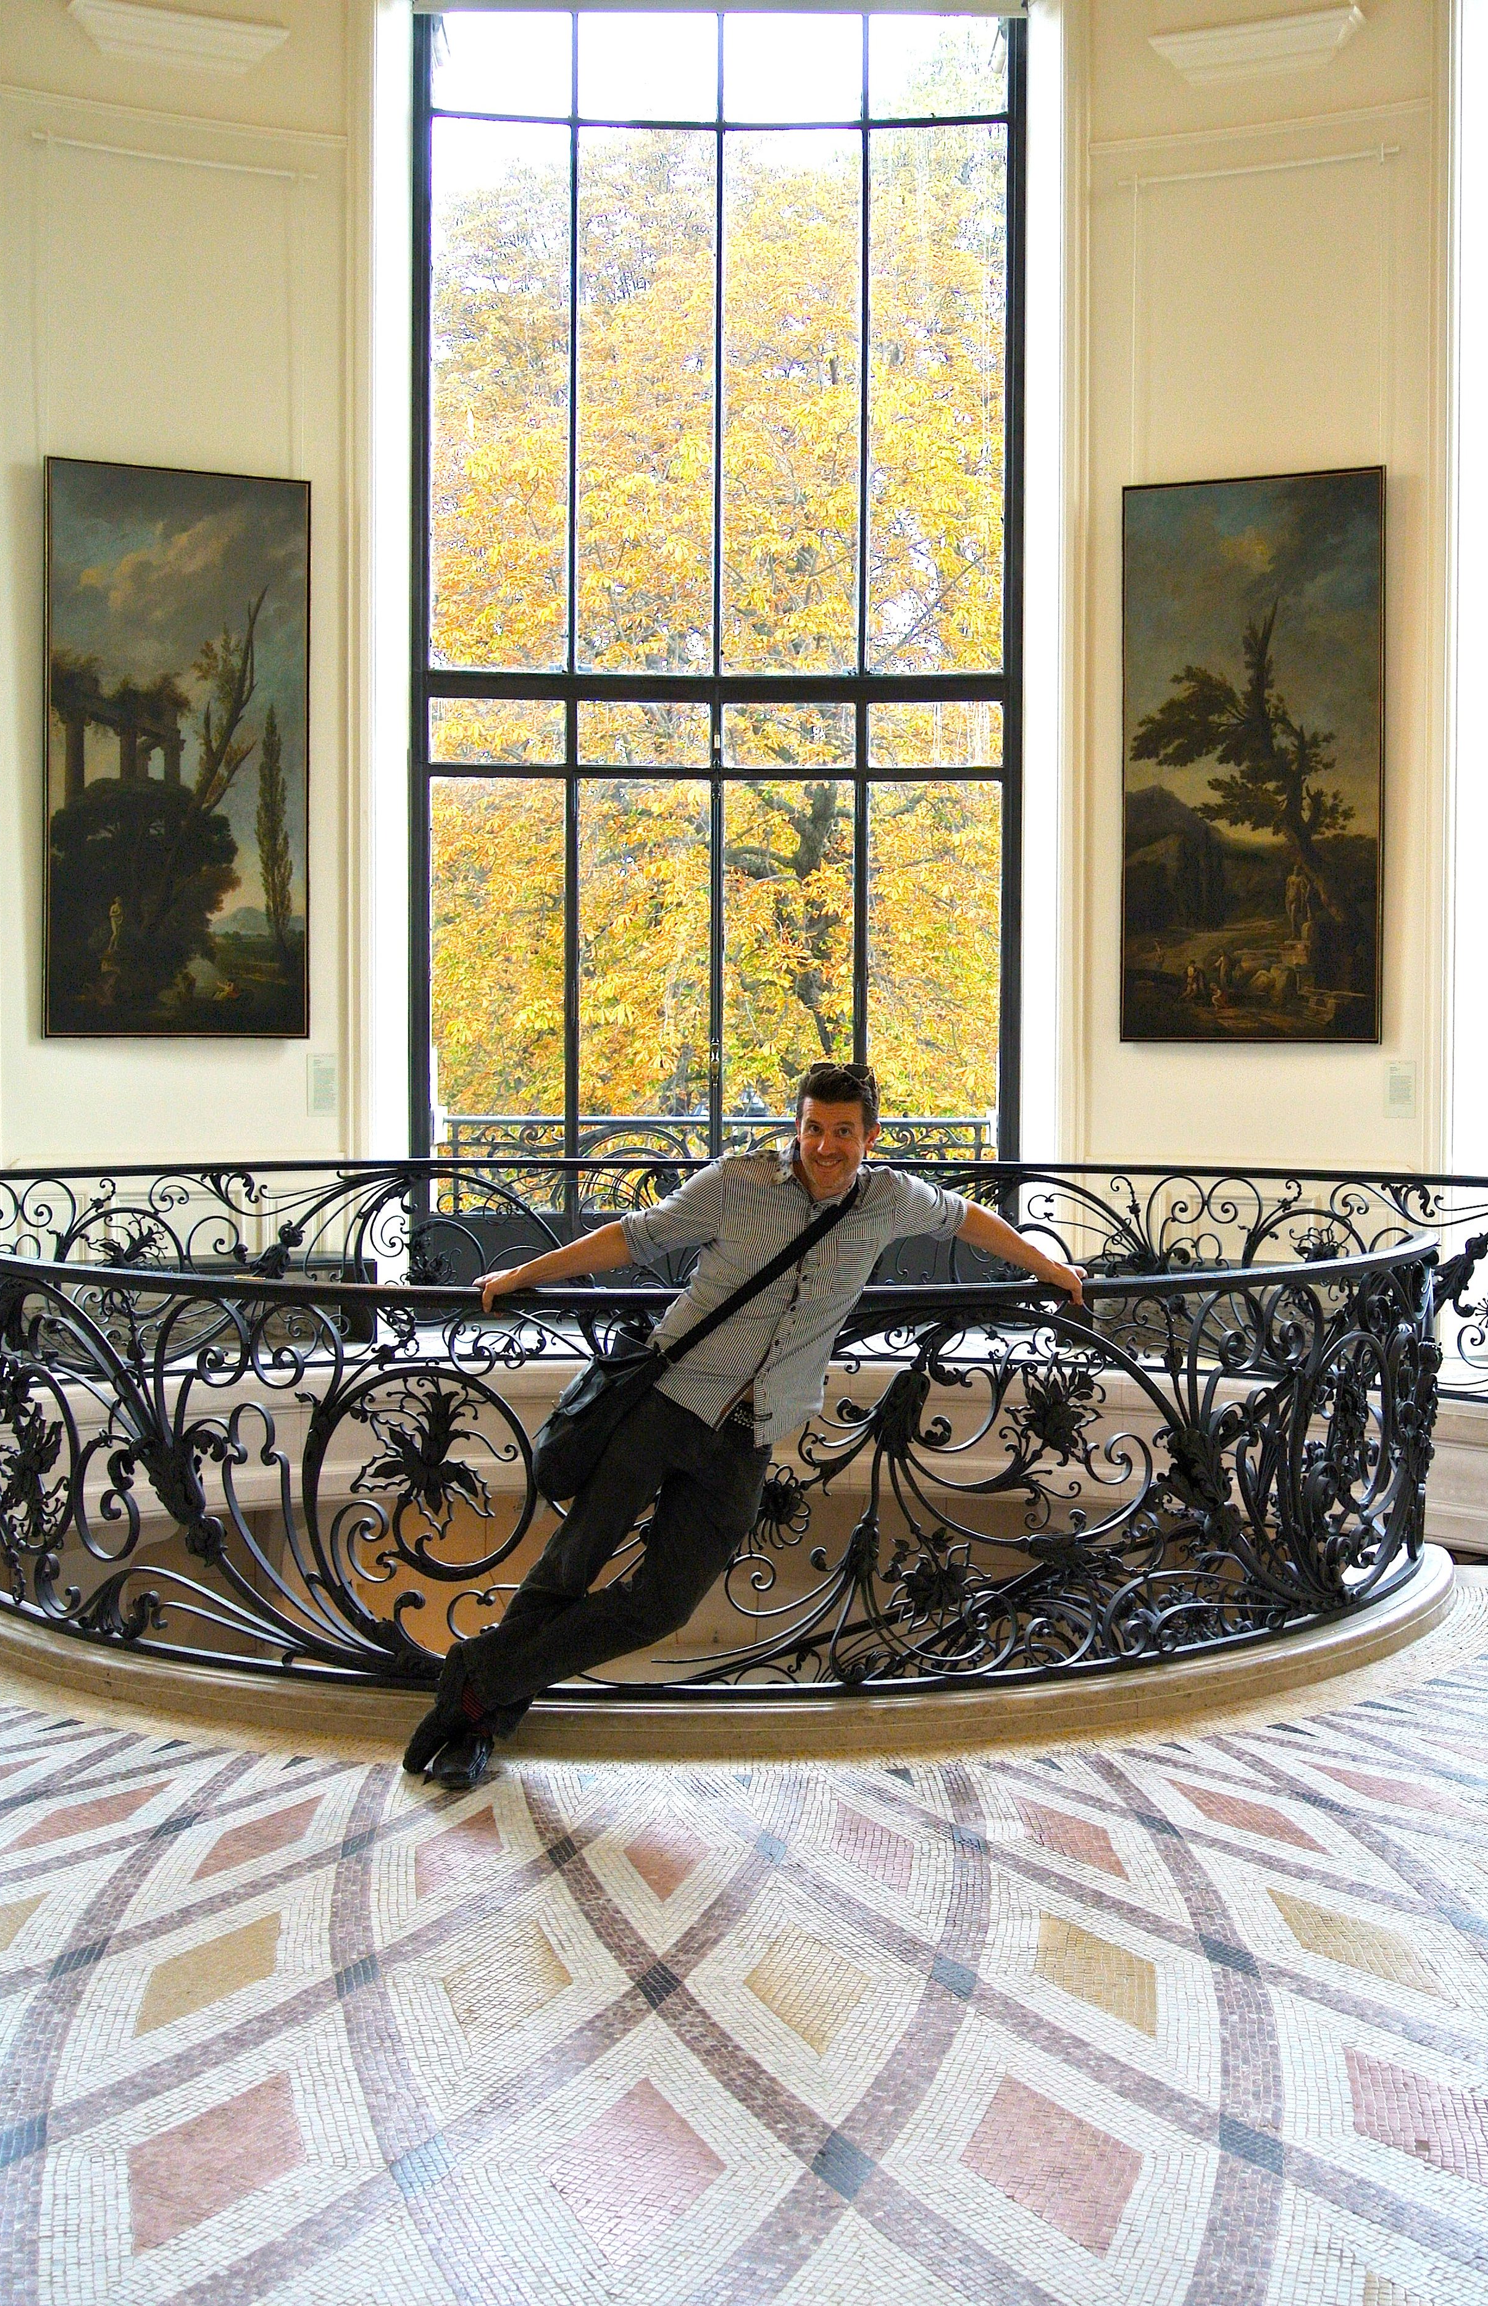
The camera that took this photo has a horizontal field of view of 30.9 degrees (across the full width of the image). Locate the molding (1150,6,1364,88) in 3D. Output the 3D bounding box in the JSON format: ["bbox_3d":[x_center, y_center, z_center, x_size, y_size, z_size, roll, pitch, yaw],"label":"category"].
[{"bbox_3d":[2.600,-5.606,13.714,1.037,0.210,0.240,1,2,24],"label":"molding"}]

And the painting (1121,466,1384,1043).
[{"bbox_3d":[2.628,-2.028,13.962,1.351,2.912,0.070,1,2,24],"label":"painting"}]

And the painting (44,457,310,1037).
[{"bbox_3d":[-2.924,-2.057,13.962,1.354,2.925,0.070,-1,2,-24],"label":"painting"}]

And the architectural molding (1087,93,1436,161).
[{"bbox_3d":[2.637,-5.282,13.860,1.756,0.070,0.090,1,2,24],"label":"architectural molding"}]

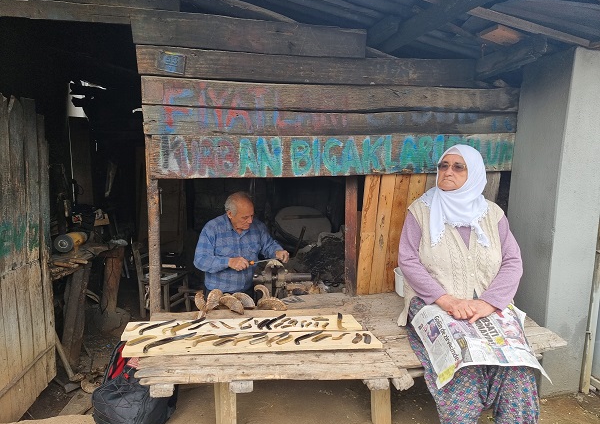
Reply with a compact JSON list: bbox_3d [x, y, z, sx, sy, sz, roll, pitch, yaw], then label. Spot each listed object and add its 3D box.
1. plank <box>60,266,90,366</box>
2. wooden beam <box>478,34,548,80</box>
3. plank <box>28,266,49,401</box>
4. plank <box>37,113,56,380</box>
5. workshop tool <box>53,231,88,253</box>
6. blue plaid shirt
[{"bbox_3d":[-1.465,0.681,2.720,0.110,0.669,0.080,7,6,-14],"label":"plank"},{"bbox_3d":[1.264,-0.932,2.511,0.100,0.140,0.540,-1,7,-13],"label":"wooden beam"},{"bbox_3d":[-1.514,0.681,2.396,0.025,0.763,0.149,0,7,-9],"label":"plank"},{"bbox_3d":[-1.395,0.203,2.295,0.025,1.465,0.090,-1,6,-4],"label":"plank"},{"bbox_3d":[-1.582,0.208,2.880,0.130,0.135,0.250,0,6,-2],"label":"workshop tool"},{"bbox_3d":[-0.383,0.265,2.590,0.480,0.470,0.330,-5,11,-28],"label":"blue plaid shirt"}]

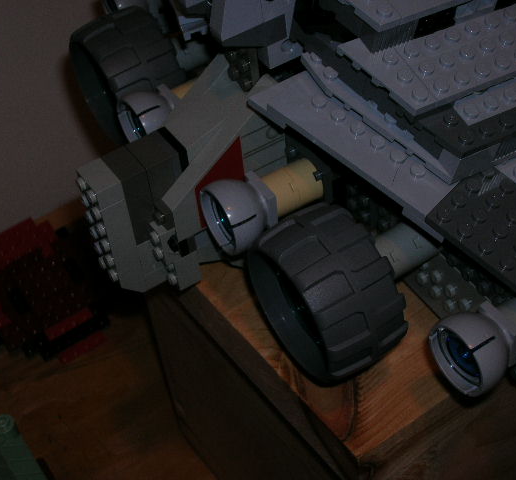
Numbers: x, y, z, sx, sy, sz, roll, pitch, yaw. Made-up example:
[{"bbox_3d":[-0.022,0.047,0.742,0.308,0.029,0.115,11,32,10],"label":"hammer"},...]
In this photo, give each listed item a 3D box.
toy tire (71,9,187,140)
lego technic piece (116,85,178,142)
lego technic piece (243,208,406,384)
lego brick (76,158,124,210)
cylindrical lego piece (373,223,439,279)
[{"bbox_3d":[-0.052,-0.064,0.439,0.030,0.054,0.054,-29,50,-18],"label":"toy tire"},{"bbox_3d":[-0.039,-0.046,0.411,0.021,0.027,0.027,-29,50,-18],"label":"lego technic piece"},{"bbox_3d":[0.022,0.018,0.357,0.030,0.054,0.054,-29,50,-18],"label":"lego technic piece"},{"bbox_3d":[-0.055,-0.019,0.371,0.011,0.008,0.016,-29,50,-18],"label":"lego brick"},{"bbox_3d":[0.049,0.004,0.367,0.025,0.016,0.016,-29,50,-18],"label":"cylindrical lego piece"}]

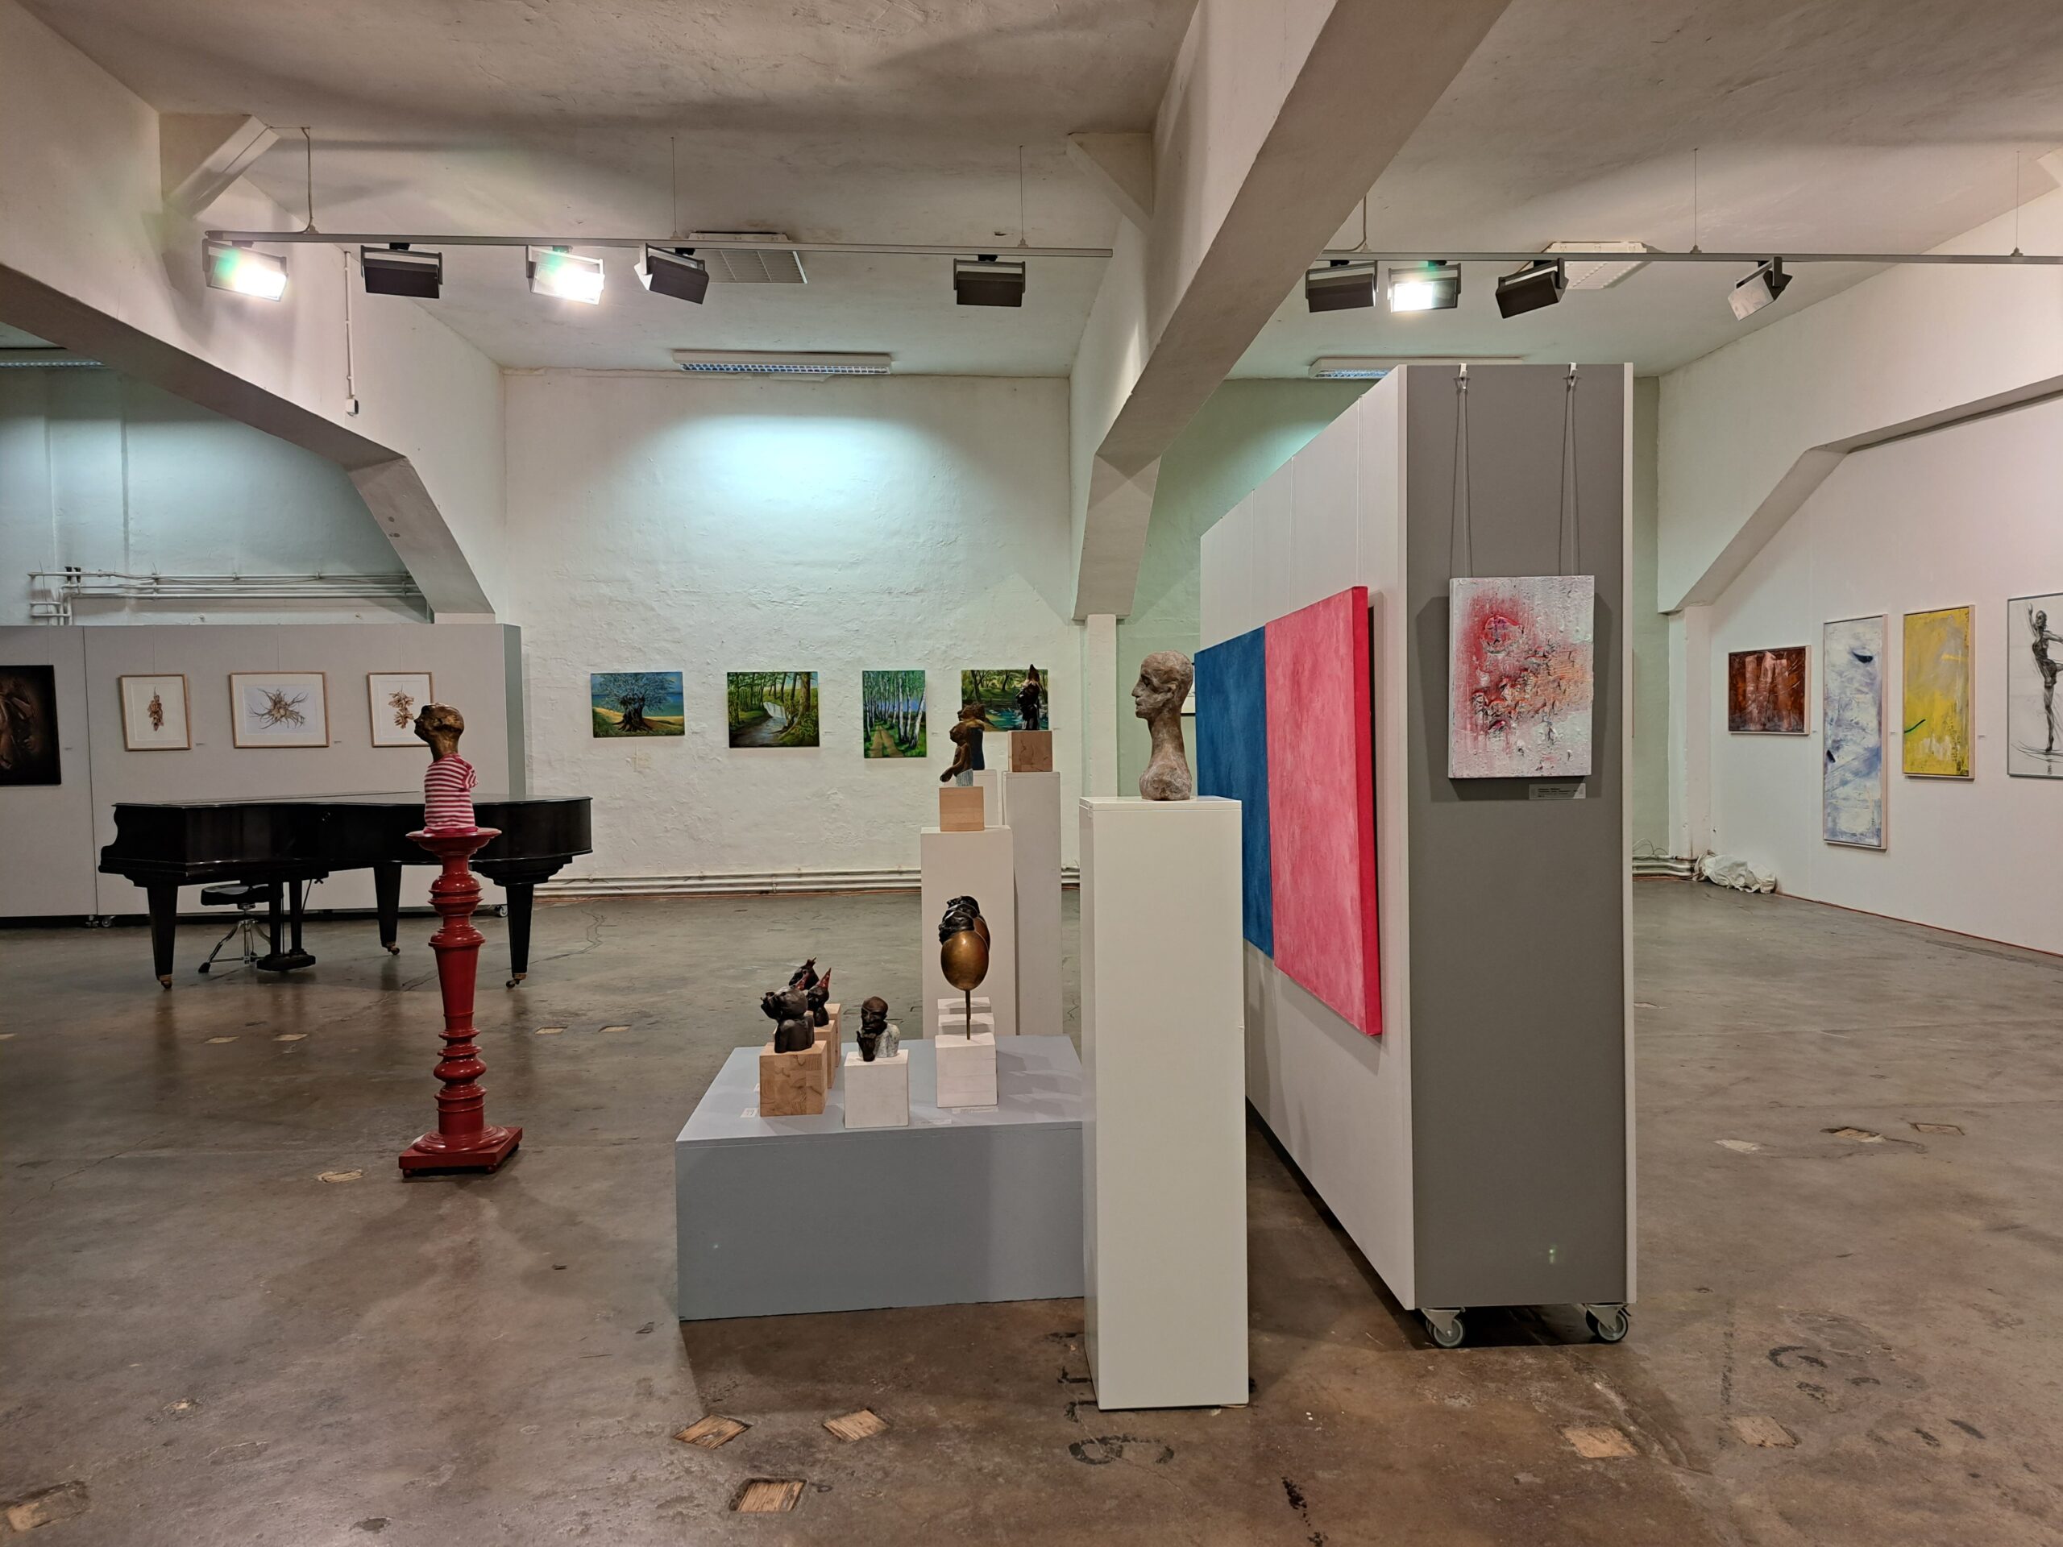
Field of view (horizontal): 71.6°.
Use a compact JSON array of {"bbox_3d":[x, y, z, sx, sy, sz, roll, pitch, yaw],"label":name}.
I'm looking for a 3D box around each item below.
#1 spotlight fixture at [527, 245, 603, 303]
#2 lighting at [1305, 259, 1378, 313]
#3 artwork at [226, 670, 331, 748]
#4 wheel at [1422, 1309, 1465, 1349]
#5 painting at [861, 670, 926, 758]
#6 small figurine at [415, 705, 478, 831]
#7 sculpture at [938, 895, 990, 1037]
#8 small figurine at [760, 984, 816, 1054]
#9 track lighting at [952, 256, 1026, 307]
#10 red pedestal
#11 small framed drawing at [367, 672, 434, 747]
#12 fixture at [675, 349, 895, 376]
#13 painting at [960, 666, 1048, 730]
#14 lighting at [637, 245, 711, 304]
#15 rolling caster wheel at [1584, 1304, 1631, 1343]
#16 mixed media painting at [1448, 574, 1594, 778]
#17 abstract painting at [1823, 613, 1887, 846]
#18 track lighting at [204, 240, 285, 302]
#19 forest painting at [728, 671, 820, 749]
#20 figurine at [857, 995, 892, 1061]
[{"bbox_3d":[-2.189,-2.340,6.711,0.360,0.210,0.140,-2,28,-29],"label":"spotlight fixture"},{"bbox_3d":[1.673,-2.622,7.695,0.371,0.235,0.170,0,2,19],"label":"lighting"},{"bbox_3d":[-5.286,-0.442,10.067,0.675,0.535,0.030,-1,5,-4],"label":"artwork"},{"bbox_3d":[0.902,1.218,3.136,0.084,0.086,0.042,-1,2,0],"label":"wheel"},{"bbox_3d":[-1.176,-0.501,12.281,0.540,0.750,0.030,-1,2,-3],"label":"painting"},{"bbox_3d":[-1.858,-0.015,4.544,0.175,0.415,0.170,-2,2,-33],"label":"small figurine"},{"bbox_3d":[-0.170,0.509,3.641,0.130,0.345,0.125,-1,2,-11],"label":"sculpture"},{"bbox_3d":[-0.605,0.611,3.555,0.120,0.160,0.100,-2,2,-25],"label":"small figurine"},{"bbox_3d":[-0.207,-2.427,7.051,0.335,0.195,0.155,-1,2,-12],"label":"track lighting"},{"bbox_3d":[-1.804,0.709,4.546,0.295,1.055,0.295,-1,2,-4],"label":"red pedestal"},{"bbox_3d":[-4.518,-0.453,10.275,0.452,0.535,0.030,-1,2,-4],"label":"small framed drawing"},{"bbox_3d":[-1.925,-3.209,11.163,1.661,0.107,0.233,-1,2,-9],"label":"fixture"},{"bbox_3d":[-0.210,-0.577,11.407,0.695,0.495,0.030,-1,4,-4],"label":"painting"},{"bbox_3d":[-1.847,-2.613,7.460,0.170,0.235,0.355,1,2,42],"label":"lighting"},{"bbox_3d":[1.249,1.191,3.100,0.090,0.079,0.045,-1,2,-6],"label":"rolling caster wheel"},{"bbox_3d":[1.038,-0.205,3.030,0.302,0.425,0.030,-1,4,-2],"label":"mixed media painting"},{"bbox_3d":[5.546,-0.268,9.675,0.040,1.537,0.693,-1,2,-1],"label":"abstract painting"},{"bbox_3d":[-3.756,-2.412,6.838,0.335,0.195,0.155,-3,3,-41],"label":"track lighting"},{"bbox_3d":[-2.030,-0.498,11.280,0.715,0.595,0.030,-1,4,-4],"label":"forest painting"},{"bbox_3d":[-0.370,0.612,3.439,0.085,0.147,0.080,0,2,30],"label":"figurine"}]

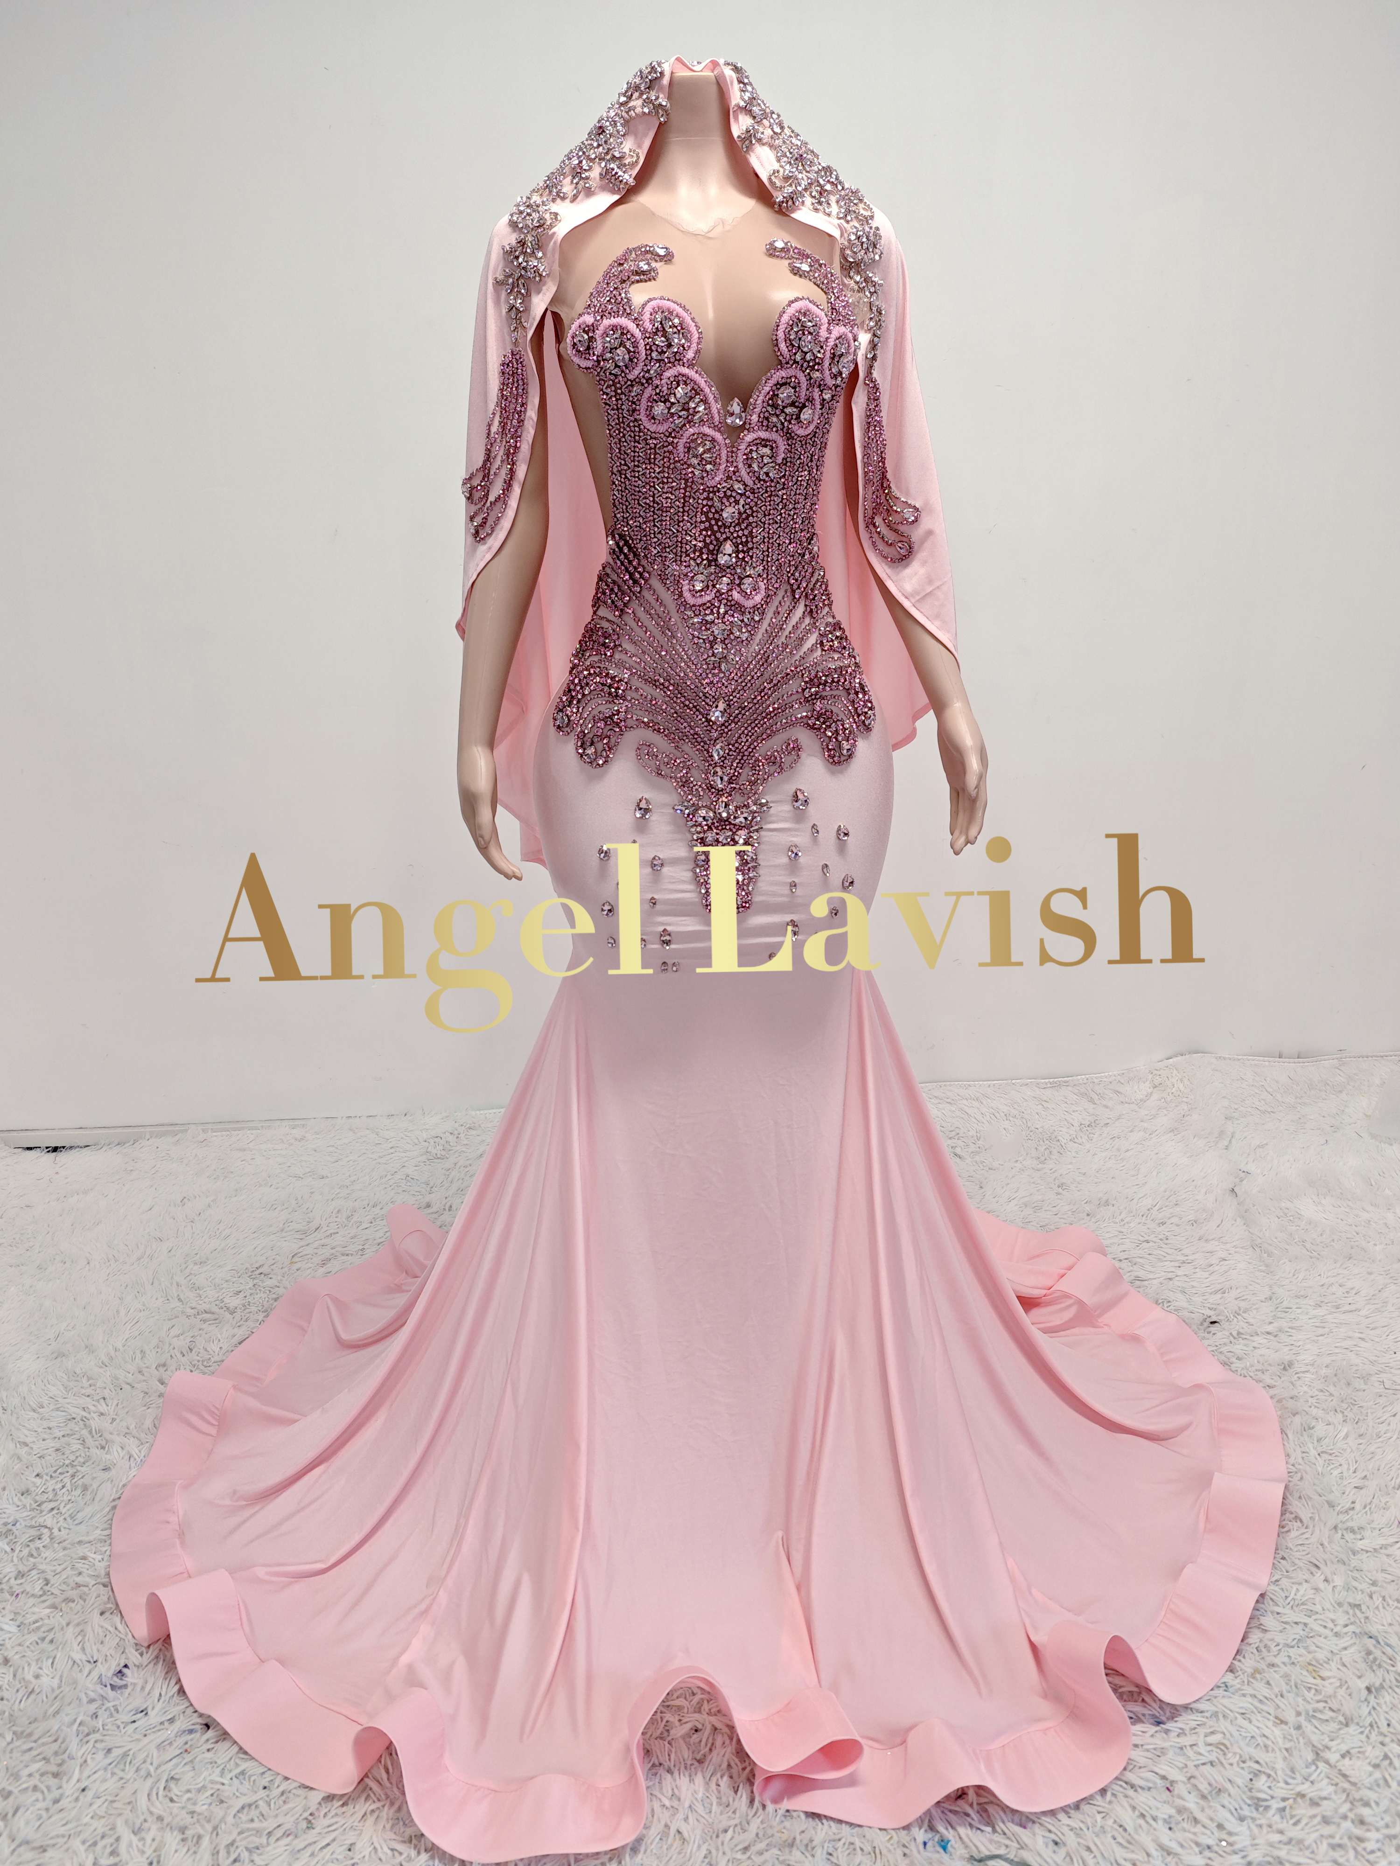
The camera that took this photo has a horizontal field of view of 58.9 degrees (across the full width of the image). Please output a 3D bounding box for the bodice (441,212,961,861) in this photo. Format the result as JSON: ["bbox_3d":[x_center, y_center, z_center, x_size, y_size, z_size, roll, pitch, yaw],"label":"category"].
[{"bbox_3d":[0.009,-0.410,1.310,0.530,0.680,0.310,-2,8,-11],"label":"bodice"}]

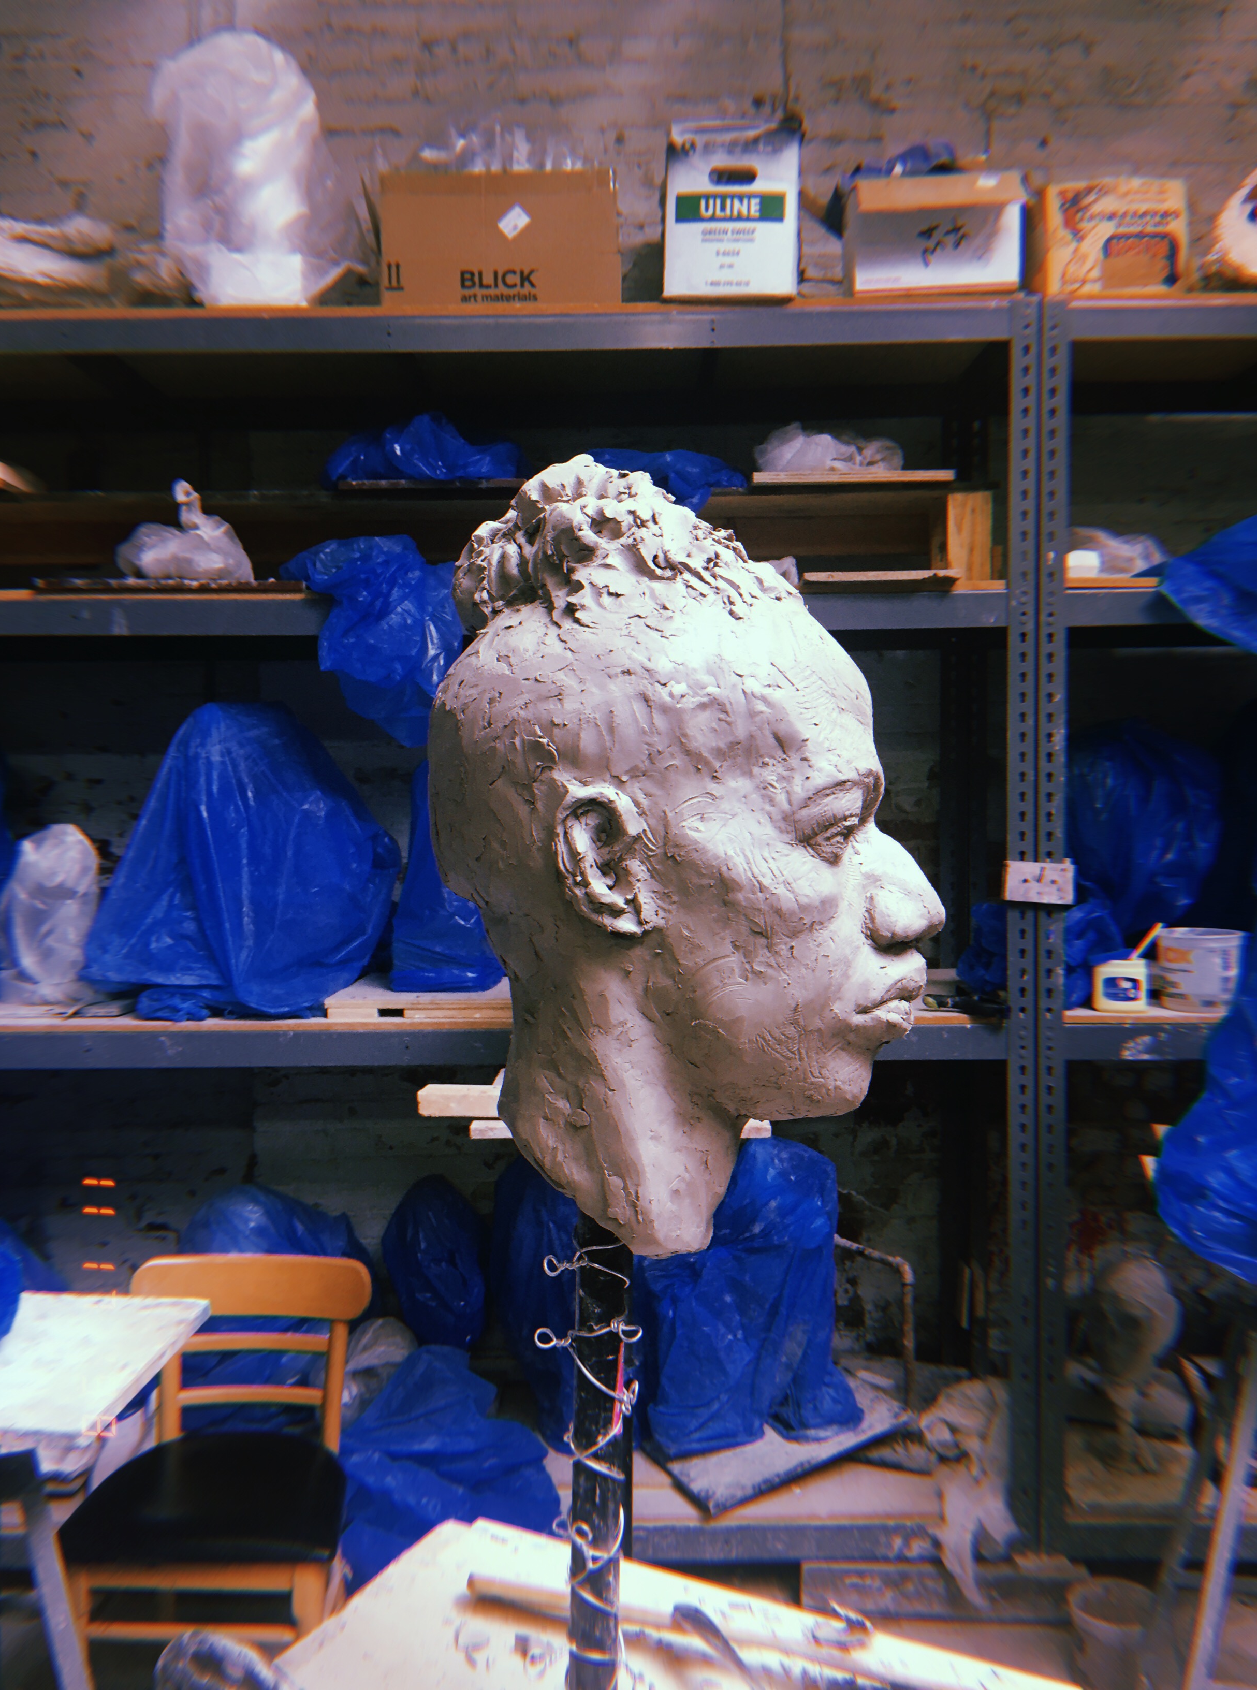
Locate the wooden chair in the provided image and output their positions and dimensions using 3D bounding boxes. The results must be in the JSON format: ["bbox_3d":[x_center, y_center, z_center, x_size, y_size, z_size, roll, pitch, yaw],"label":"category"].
[{"bbox_3d":[-0.684,1.130,2.379,0.435,0.800,0.450,-1,5,2],"label":"wooden chair"}]

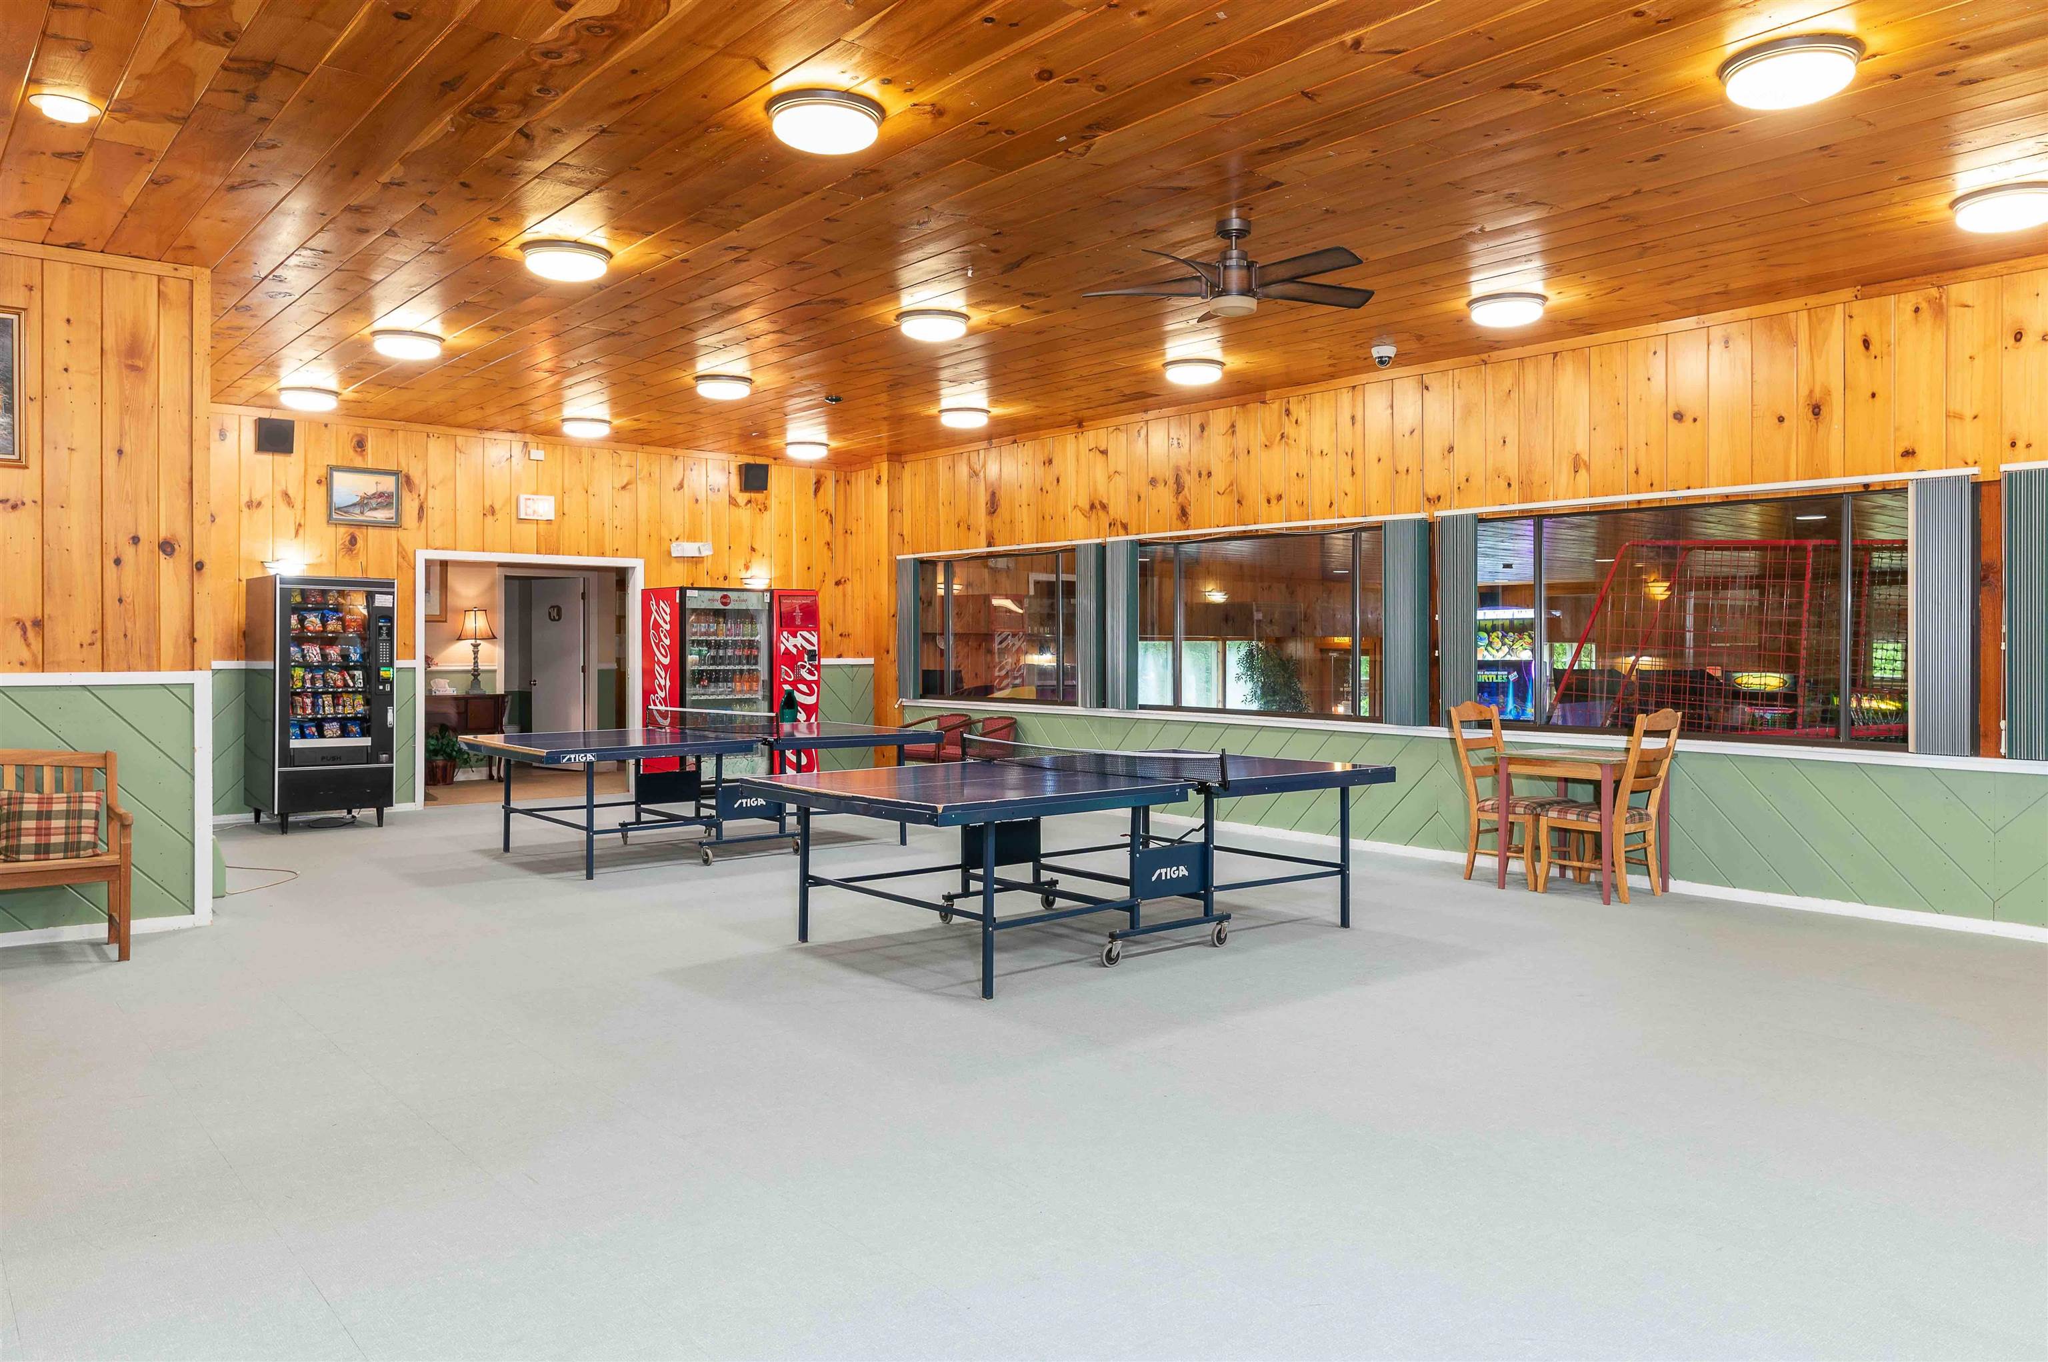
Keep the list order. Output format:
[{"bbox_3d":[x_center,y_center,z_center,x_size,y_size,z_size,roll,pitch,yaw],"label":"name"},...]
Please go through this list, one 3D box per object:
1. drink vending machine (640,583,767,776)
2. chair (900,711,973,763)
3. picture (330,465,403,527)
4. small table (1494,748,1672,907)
[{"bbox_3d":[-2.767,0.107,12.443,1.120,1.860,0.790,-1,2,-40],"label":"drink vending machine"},{"bbox_3d":[-0.825,0.668,12.641,0.550,0.740,0.580,-1,2,-40],"label":"chair"},{"bbox_3d":[-5.223,-1.460,10.825,0.537,0.456,0.030,-1,2,-41],"label":"picture"},{"bbox_3d":[3.091,0.788,7.561,0.730,0.757,0.780,-1,2,-41],"label":"small table"}]

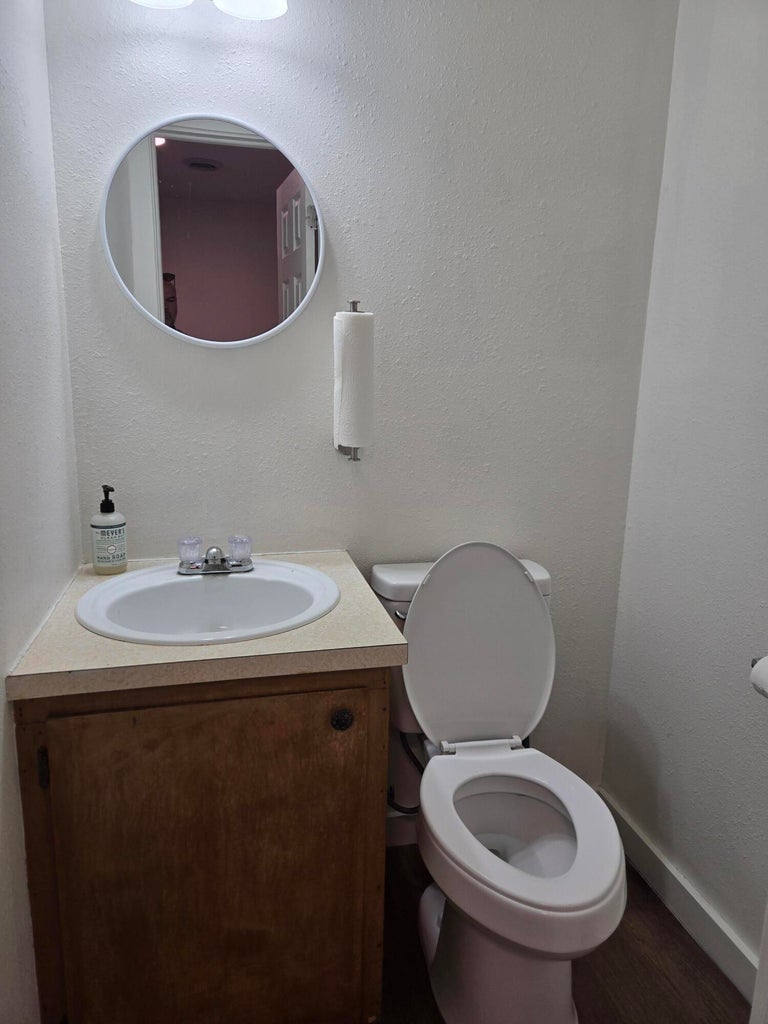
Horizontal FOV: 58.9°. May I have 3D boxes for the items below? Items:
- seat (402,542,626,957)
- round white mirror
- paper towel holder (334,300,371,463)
[{"bbox_3d":[0.260,0.376,1.305,0.370,0.528,0.541,-2,12,-15],"label":"seat"},{"bbox_3d":[-0.344,-0.571,1.410,0.450,0.453,0.025,-2,12,-13],"label":"round white mirror"},{"bbox_3d":[-0.070,-0.286,1.505,0.055,0.342,0.086,-2,12,-13],"label":"paper towel holder"}]

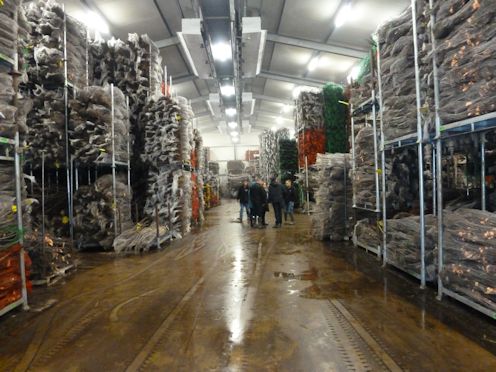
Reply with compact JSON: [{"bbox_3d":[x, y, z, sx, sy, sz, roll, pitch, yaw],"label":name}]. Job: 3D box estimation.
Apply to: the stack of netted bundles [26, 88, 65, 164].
[{"bbox_3d":[-5.170,-1.520,9.250,1.100,1.980,1.150,-2,1,-1],"label":"stack of netted bundles"}]

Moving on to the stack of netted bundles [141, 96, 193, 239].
[{"bbox_3d":[-2.570,-0.530,11.000,1.300,4.200,1.250,-2,1,-1],"label":"stack of netted bundles"}]

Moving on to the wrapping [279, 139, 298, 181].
[{"bbox_3d":[2.480,-1.630,21.500,1.150,2.500,1.200,-2,1,-1],"label":"wrapping"}]

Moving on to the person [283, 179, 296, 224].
[{"bbox_3d":[1.560,0.600,12.800,0.500,1.670,0.370,-1,1,18],"label":"person"}]

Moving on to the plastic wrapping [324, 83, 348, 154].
[{"bbox_3d":[4.220,-3.150,17.100,1.150,3.650,1.250,-2,1,-1],"label":"plastic wrapping"}]

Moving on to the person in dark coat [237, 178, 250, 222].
[{"bbox_3d":[-0.170,0.600,13.700,0.530,1.710,0.380,-2,1,-15],"label":"person in dark coat"}]

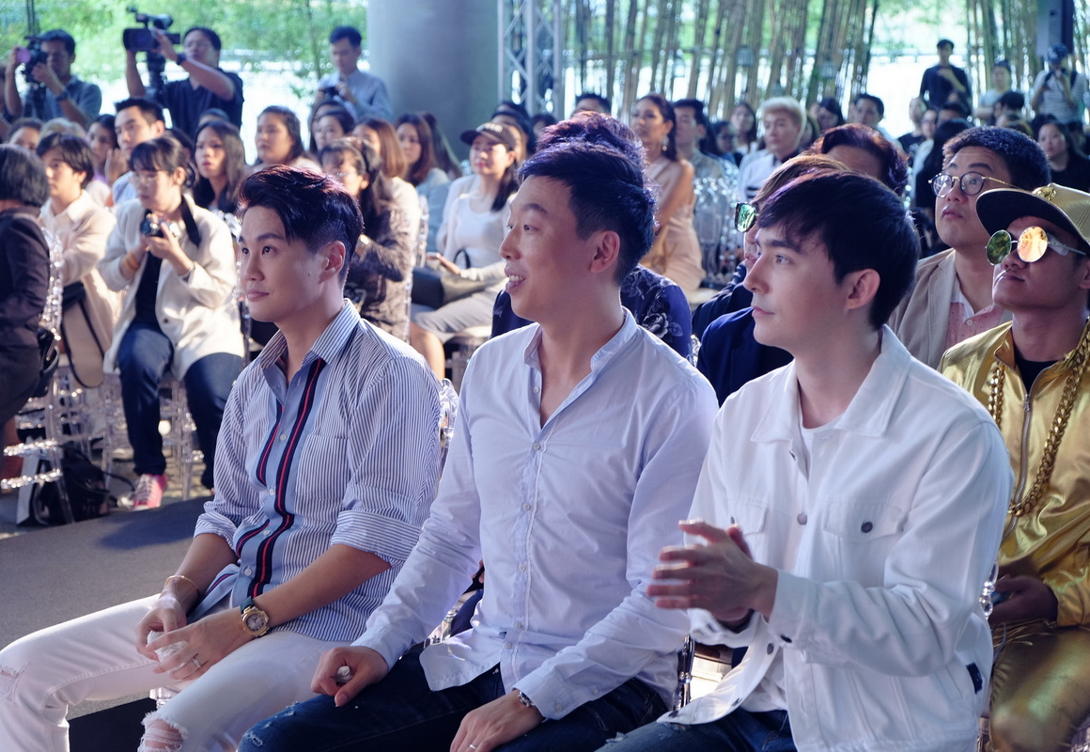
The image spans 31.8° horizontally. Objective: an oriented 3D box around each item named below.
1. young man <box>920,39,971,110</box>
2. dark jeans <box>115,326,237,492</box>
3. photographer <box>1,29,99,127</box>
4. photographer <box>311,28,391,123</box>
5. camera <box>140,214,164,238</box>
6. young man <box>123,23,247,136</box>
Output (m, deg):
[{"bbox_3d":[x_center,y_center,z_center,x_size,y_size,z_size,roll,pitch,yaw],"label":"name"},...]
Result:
[{"bbox_3d":[3.566,-2.141,17.133,0.480,1.734,0.310,3,9,17],"label":"young man"},{"bbox_3d":[-1.106,0.071,6.216,0.420,0.540,0.550,5,10,28],"label":"dark jeans"},{"bbox_3d":[-2.884,-1.208,11.327,0.500,1.664,0.480,7,11,36],"label":"photographer"},{"bbox_3d":[-1.142,-1.236,11.429,0.460,1.689,0.370,5,10,30],"label":"photographer"},{"bbox_3d":[-1.232,-0.473,6.030,0.080,0.072,0.115,-16,17,-41],"label":"camera"},{"bbox_3d":[-2.131,-1.233,11.429,0.560,1.683,0.550,7,11,36],"label":"young man"}]

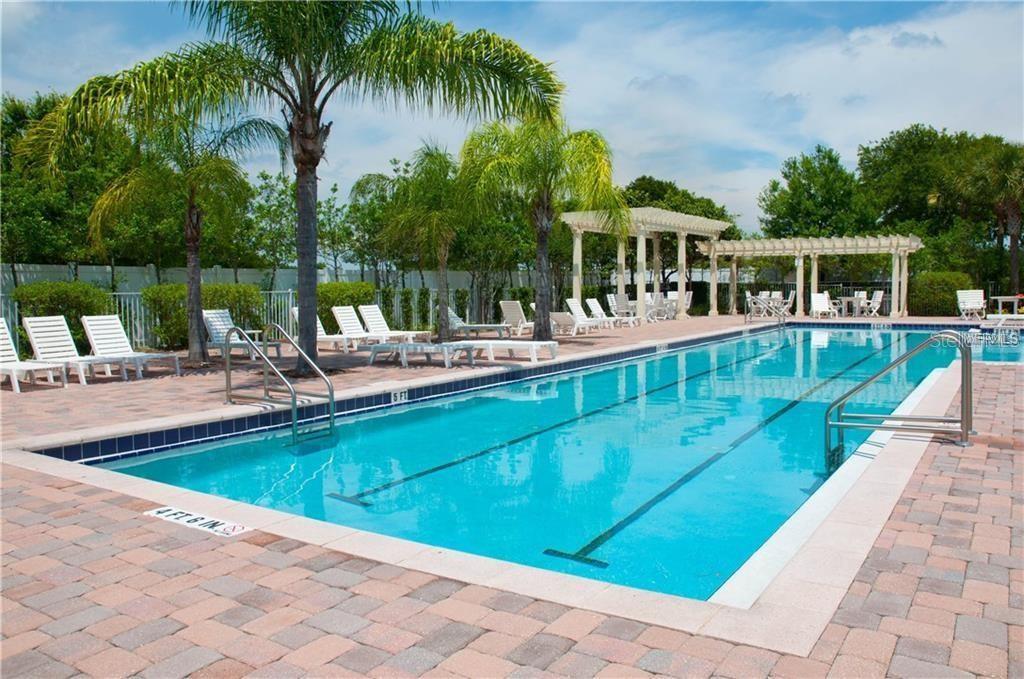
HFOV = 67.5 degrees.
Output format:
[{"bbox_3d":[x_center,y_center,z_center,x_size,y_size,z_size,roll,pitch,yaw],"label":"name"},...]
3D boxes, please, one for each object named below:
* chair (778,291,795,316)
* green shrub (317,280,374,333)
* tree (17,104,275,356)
[{"bbox_3d":[11.348,-1.451,31.566,0.650,1.050,0.600,2,4,33],"label":"chair"},{"bbox_3d":[-5.023,-0.836,21.852,1.150,1.500,2.000,2,4,33],"label":"green shrub"},{"bbox_3d":[-6.258,-1.985,14.246,4.300,4.800,4.300,2,4,33],"label":"tree"}]

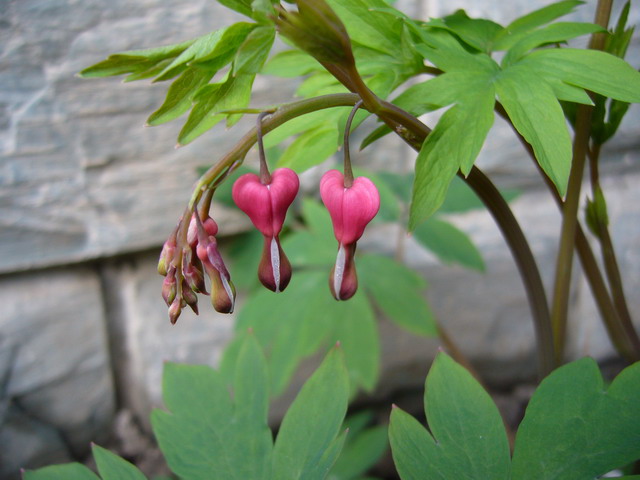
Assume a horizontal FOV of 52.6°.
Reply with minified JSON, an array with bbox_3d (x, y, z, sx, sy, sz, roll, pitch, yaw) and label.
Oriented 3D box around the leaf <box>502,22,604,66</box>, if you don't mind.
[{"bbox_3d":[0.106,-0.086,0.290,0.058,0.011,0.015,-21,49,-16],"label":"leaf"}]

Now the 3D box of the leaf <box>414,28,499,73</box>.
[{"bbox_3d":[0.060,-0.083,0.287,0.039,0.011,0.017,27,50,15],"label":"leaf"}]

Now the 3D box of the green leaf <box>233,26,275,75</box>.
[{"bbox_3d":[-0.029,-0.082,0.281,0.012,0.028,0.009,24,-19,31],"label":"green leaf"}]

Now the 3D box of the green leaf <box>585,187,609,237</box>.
[{"bbox_3d":[0.145,-0.015,0.340,0.012,0.027,0.011,-7,-6,-1],"label":"green leaf"}]

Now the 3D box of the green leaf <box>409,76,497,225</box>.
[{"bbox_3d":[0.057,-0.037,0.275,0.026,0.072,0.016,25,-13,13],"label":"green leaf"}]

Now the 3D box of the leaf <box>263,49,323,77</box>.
[{"bbox_3d":[-0.010,-0.084,0.310,0.036,0.012,0.013,4,53,3],"label":"leaf"}]

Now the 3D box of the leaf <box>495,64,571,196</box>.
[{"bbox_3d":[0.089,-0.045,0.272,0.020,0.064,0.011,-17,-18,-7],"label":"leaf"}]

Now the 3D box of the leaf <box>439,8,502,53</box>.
[{"bbox_3d":[0.072,-0.098,0.310,0.034,0.014,0.015,31,59,21],"label":"leaf"}]

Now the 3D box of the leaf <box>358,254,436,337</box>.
[{"bbox_3d":[0.044,0.034,0.370,0.030,0.058,0.012,-42,-11,-23],"label":"leaf"}]

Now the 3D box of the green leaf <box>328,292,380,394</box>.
[{"bbox_3d":[0.020,0.054,0.360,0.028,0.063,0.012,-7,-23,-3],"label":"green leaf"}]

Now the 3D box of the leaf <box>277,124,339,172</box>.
[{"bbox_3d":[-0.006,-0.045,0.320,0.036,0.010,0.019,-35,60,-16],"label":"leaf"}]

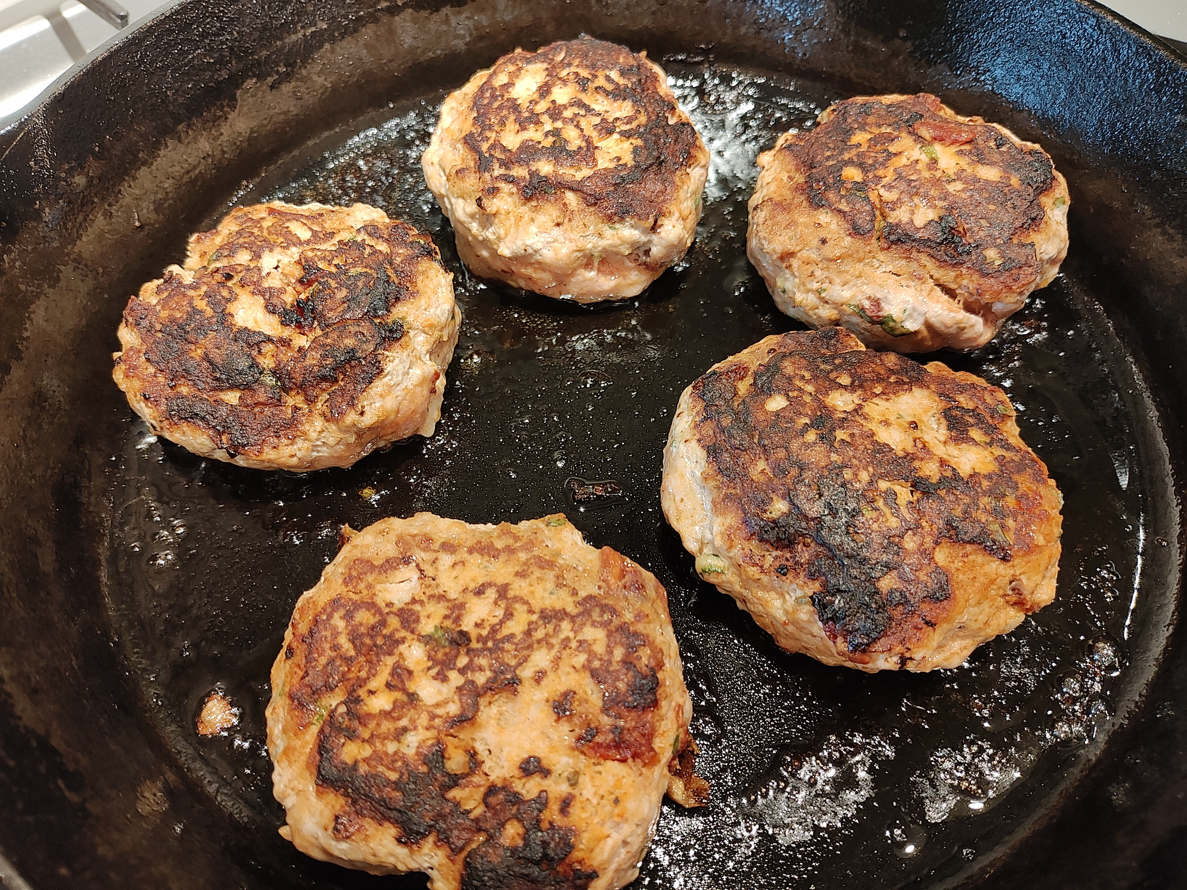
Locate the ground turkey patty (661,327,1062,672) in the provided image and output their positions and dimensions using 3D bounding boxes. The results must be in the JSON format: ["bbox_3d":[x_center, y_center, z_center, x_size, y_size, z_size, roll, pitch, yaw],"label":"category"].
[{"bbox_3d":[0.058,0.010,0.193,0.088,0.025,0.077,30,62,18],"label":"ground turkey patty"}]

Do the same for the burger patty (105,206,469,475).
[{"bbox_3d":[-0.078,-0.030,0.227,0.087,0.025,0.085,6,58,4],"label":"burger patty"}]

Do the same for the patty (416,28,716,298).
[{"bbox_3d":[-0.007,-0.080,0.246,0.078,0.034,0.086,-8,58,-4],"label":"patty"}]

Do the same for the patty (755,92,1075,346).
[{"bbox_3d":[0.088,-0.065,0.243,0.089,0.030,0.086,0,58,0],"label":"patty"}]

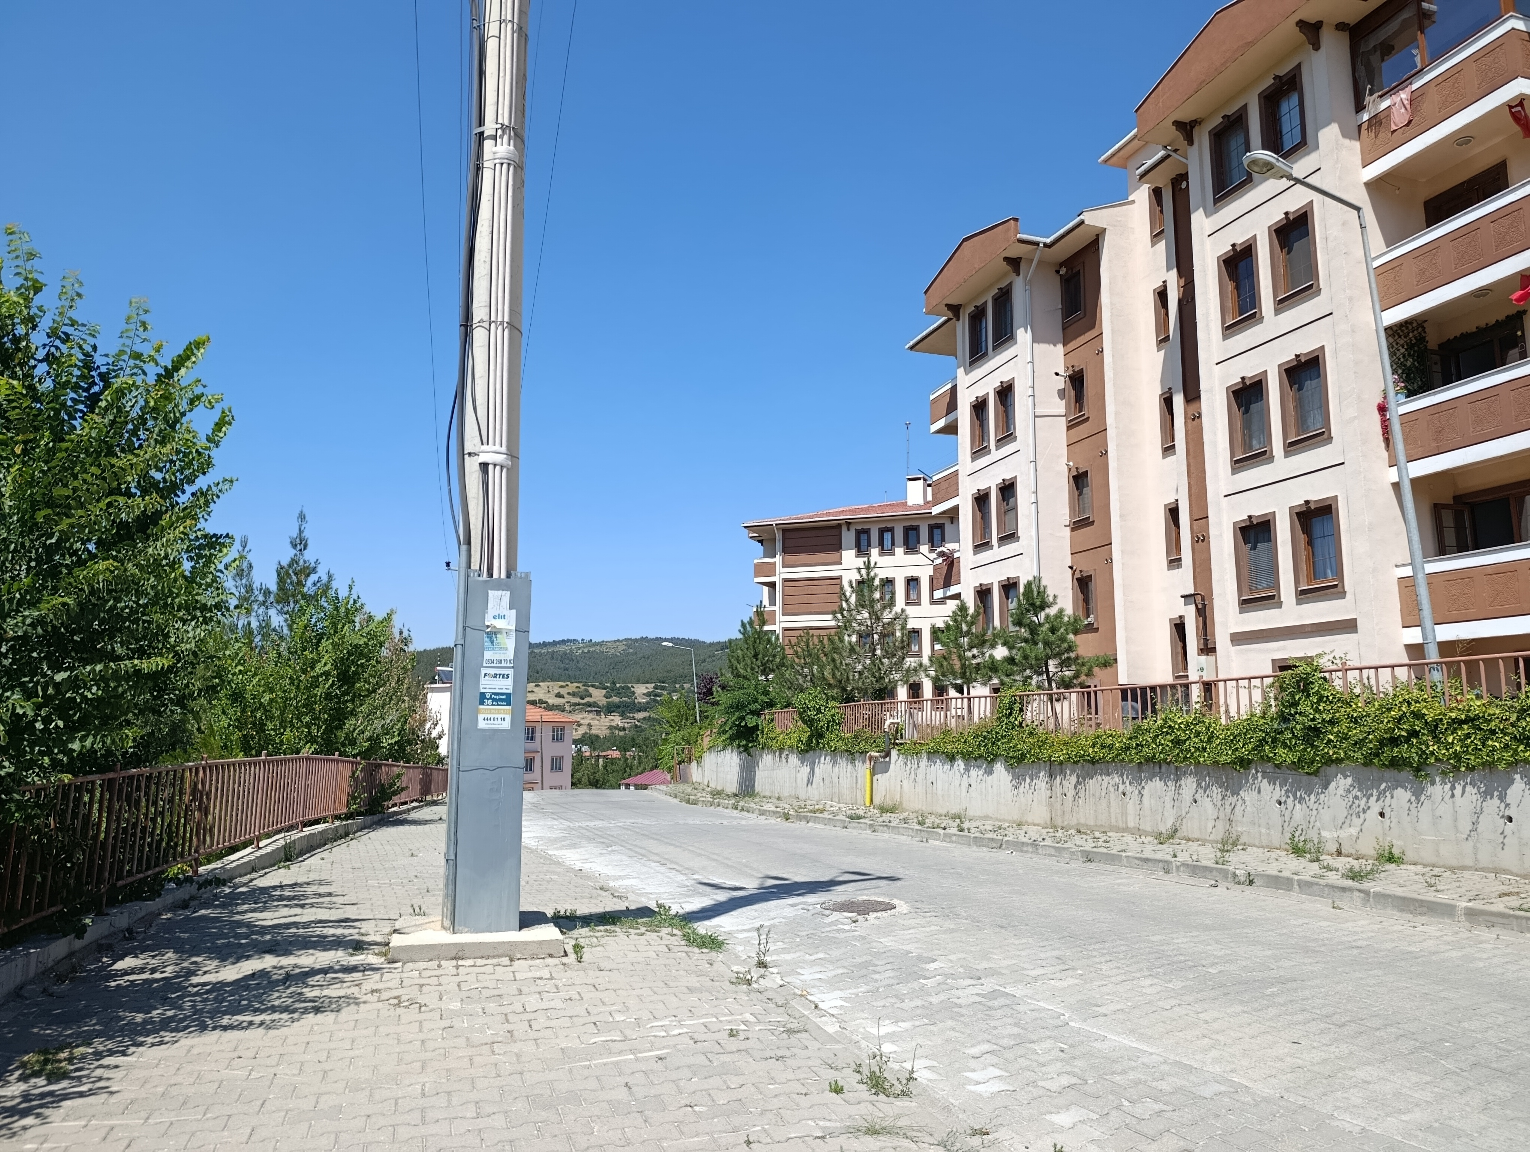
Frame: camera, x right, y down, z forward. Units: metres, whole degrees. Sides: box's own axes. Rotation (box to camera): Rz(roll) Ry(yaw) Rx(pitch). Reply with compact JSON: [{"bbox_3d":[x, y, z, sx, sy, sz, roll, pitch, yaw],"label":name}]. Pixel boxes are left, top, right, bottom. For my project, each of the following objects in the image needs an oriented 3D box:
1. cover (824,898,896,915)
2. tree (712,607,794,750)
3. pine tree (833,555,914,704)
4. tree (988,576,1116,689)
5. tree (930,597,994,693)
[{"bbox_3d":[0.825,2.909,8.897,0.660,0.040,0.660,1,-9,0],"label":"cover"},{"bbox_3d":[-0.294,2.677,26.407,2.108,3.738,2.002,1,-9,0],"label":"tree"},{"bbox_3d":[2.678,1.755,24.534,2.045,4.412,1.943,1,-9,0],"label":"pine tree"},{"bbox_3d":[5.427,1.555,19.305,2.403,3.128,2.283,1,-9,0],"label":"tree"},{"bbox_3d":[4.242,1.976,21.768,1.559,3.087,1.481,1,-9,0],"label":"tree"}]

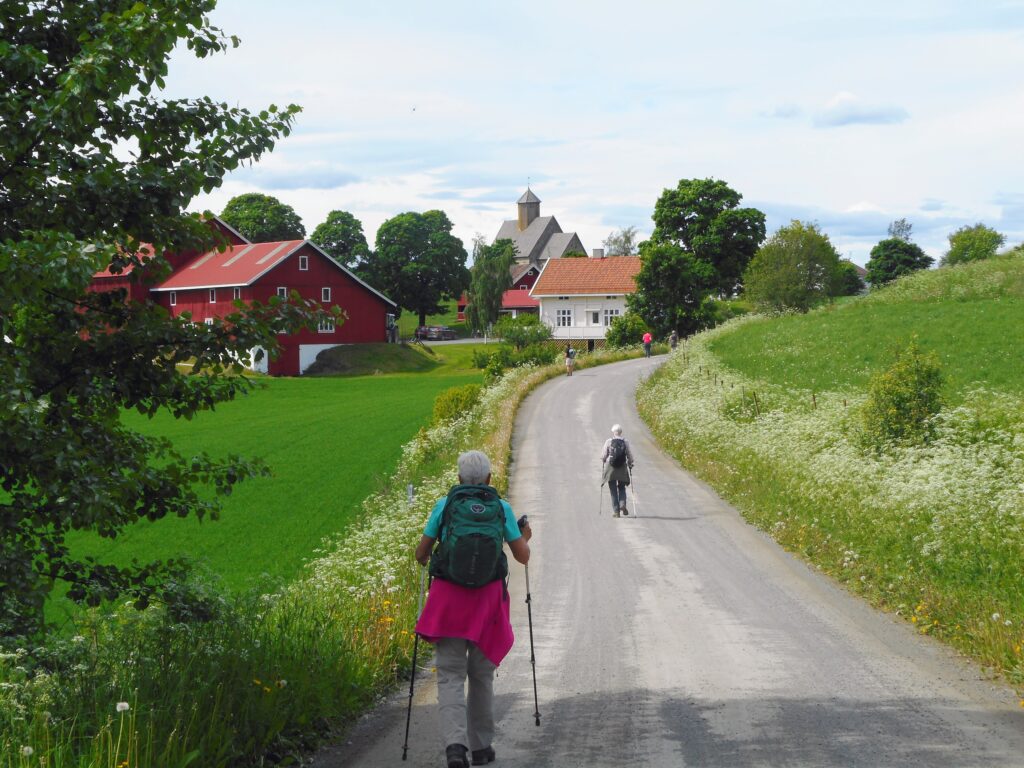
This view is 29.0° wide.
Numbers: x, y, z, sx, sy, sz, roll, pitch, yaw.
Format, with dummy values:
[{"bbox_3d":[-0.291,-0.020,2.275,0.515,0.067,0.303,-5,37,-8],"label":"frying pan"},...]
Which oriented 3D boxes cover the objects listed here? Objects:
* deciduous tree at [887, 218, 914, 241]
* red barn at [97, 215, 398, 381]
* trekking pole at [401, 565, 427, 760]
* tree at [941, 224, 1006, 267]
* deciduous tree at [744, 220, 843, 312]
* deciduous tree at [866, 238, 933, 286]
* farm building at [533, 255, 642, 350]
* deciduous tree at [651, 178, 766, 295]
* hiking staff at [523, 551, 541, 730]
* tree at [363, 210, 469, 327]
[{"bbox_3d":[43.123,-15.207,220.000,3.400,6.330,3.400,0,1,0],"label":"deciduous tree"},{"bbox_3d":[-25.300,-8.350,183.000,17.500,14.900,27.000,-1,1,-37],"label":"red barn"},{"bbox_3d":[-0.500,1.355,10.500,0.060,1.260,0.060,6,-9,0],"label":"trekking pole"},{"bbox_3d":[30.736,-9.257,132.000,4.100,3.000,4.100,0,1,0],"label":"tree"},{"bbox_3d":[20.594,-8.523,145.000,7.100,6.880,7.100,0,1,0],"label":"deciduous tree"},{"bbox_3d":[36.169,-10.781,185.000,6.100,5.600,6.100,0,1,0],"label":"deciduous tree"},{"bbox_3d":[7.450,-6.550,166.000,9.700,7.900,8.100,0,1,23],"label":"farm building"},{"bbox_3d":[17.052,-11.238,172.000,10.000,13.190,10.000,0,1,0],"label":"deciduous tree"},{"bbox_3d":[0.110,1.305,10.850,0.060,1.210,0.060,-4,9,0],"label":"hiking staff"},{"bbox_3d":[-11.685,-13.441,240.000,12.300,15.140,12.300,0,1,0],"label":"tree"}]

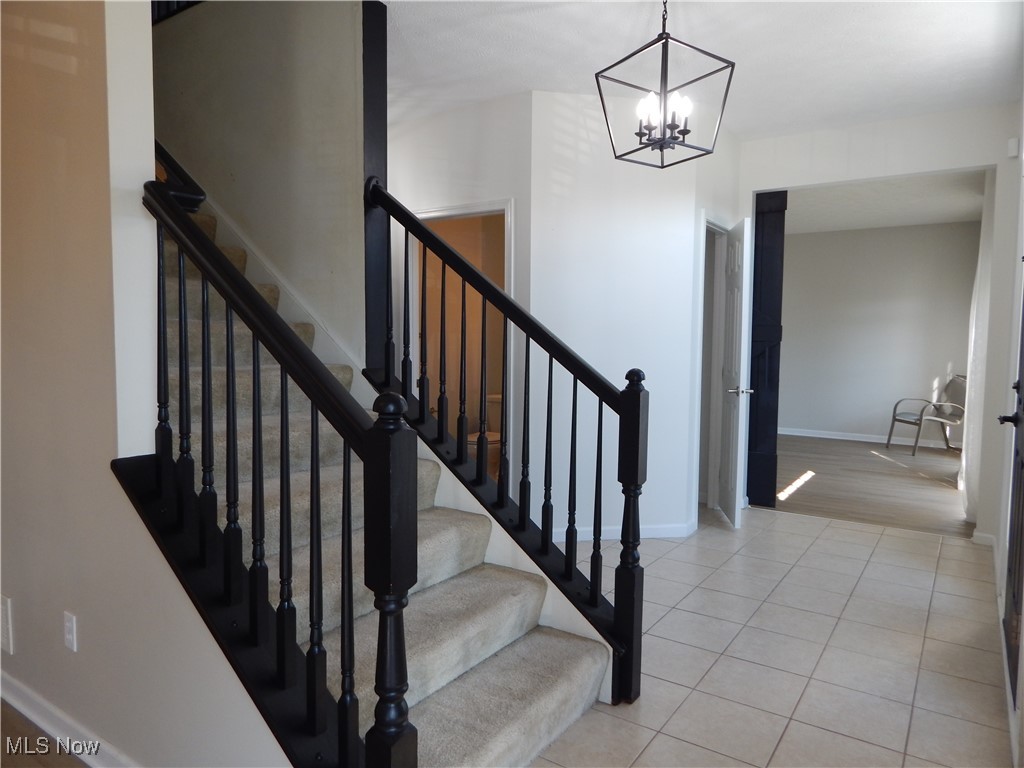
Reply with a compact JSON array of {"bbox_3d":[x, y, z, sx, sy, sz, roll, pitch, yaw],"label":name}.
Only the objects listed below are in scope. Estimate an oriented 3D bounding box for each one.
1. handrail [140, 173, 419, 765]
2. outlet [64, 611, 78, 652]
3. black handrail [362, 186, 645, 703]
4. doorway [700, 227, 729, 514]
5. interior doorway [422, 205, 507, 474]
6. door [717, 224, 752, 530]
[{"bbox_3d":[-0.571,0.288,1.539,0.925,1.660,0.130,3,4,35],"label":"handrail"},{"bbox_3d":[-1.292,0.724,1.902,0.073,0.113,0.010,3,4,35],"label":"outlet"},{"bbox_3d":[-0.092,0.086,2.551,1.310,1.950,0.110,3,4,35],"label":"black handrail"},{"bbox_3d":[1.391,-0.068,4.558,0.120,2.040,0.670,3,4,35],"label":"doorway"},{"bbox_3d":[-0.310,-0.062,4.312,0.740,2.040,0.120,3,4,35],"label":"interior doorway"},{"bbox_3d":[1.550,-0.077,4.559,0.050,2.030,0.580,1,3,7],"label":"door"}]

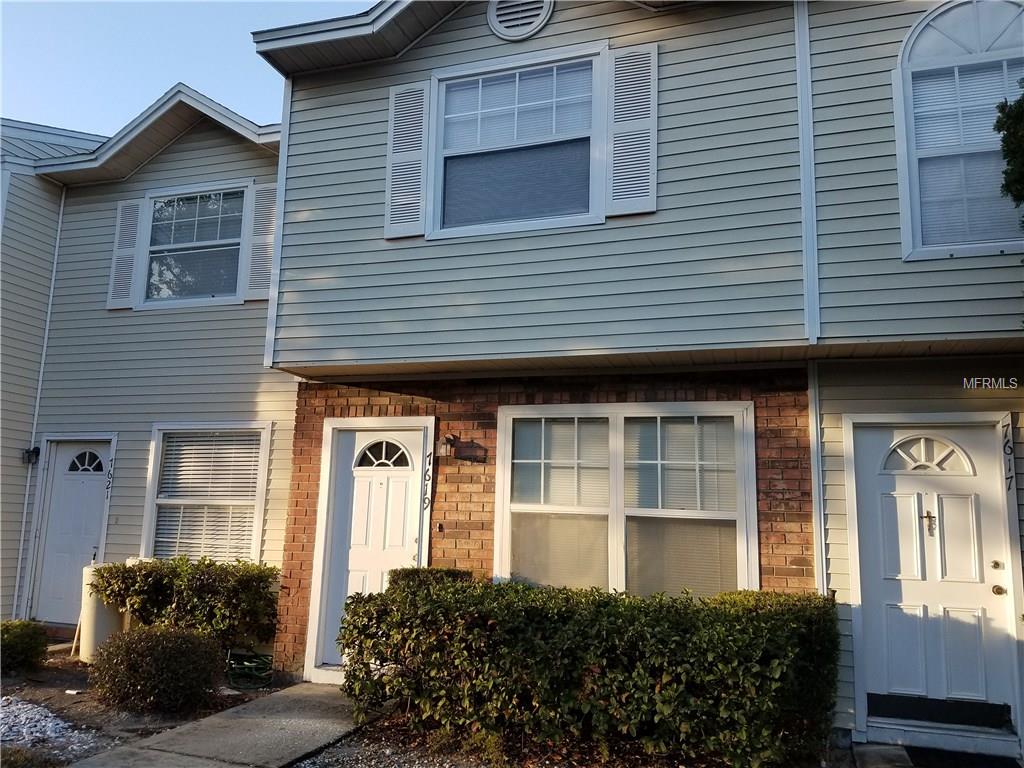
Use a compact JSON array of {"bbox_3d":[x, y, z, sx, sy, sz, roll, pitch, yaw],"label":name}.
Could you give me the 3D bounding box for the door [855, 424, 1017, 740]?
[{"bbox_3d":[2.892,1.299,5.311,0.904,2.044,0.080,-2,-10,18],"label":"door"}]

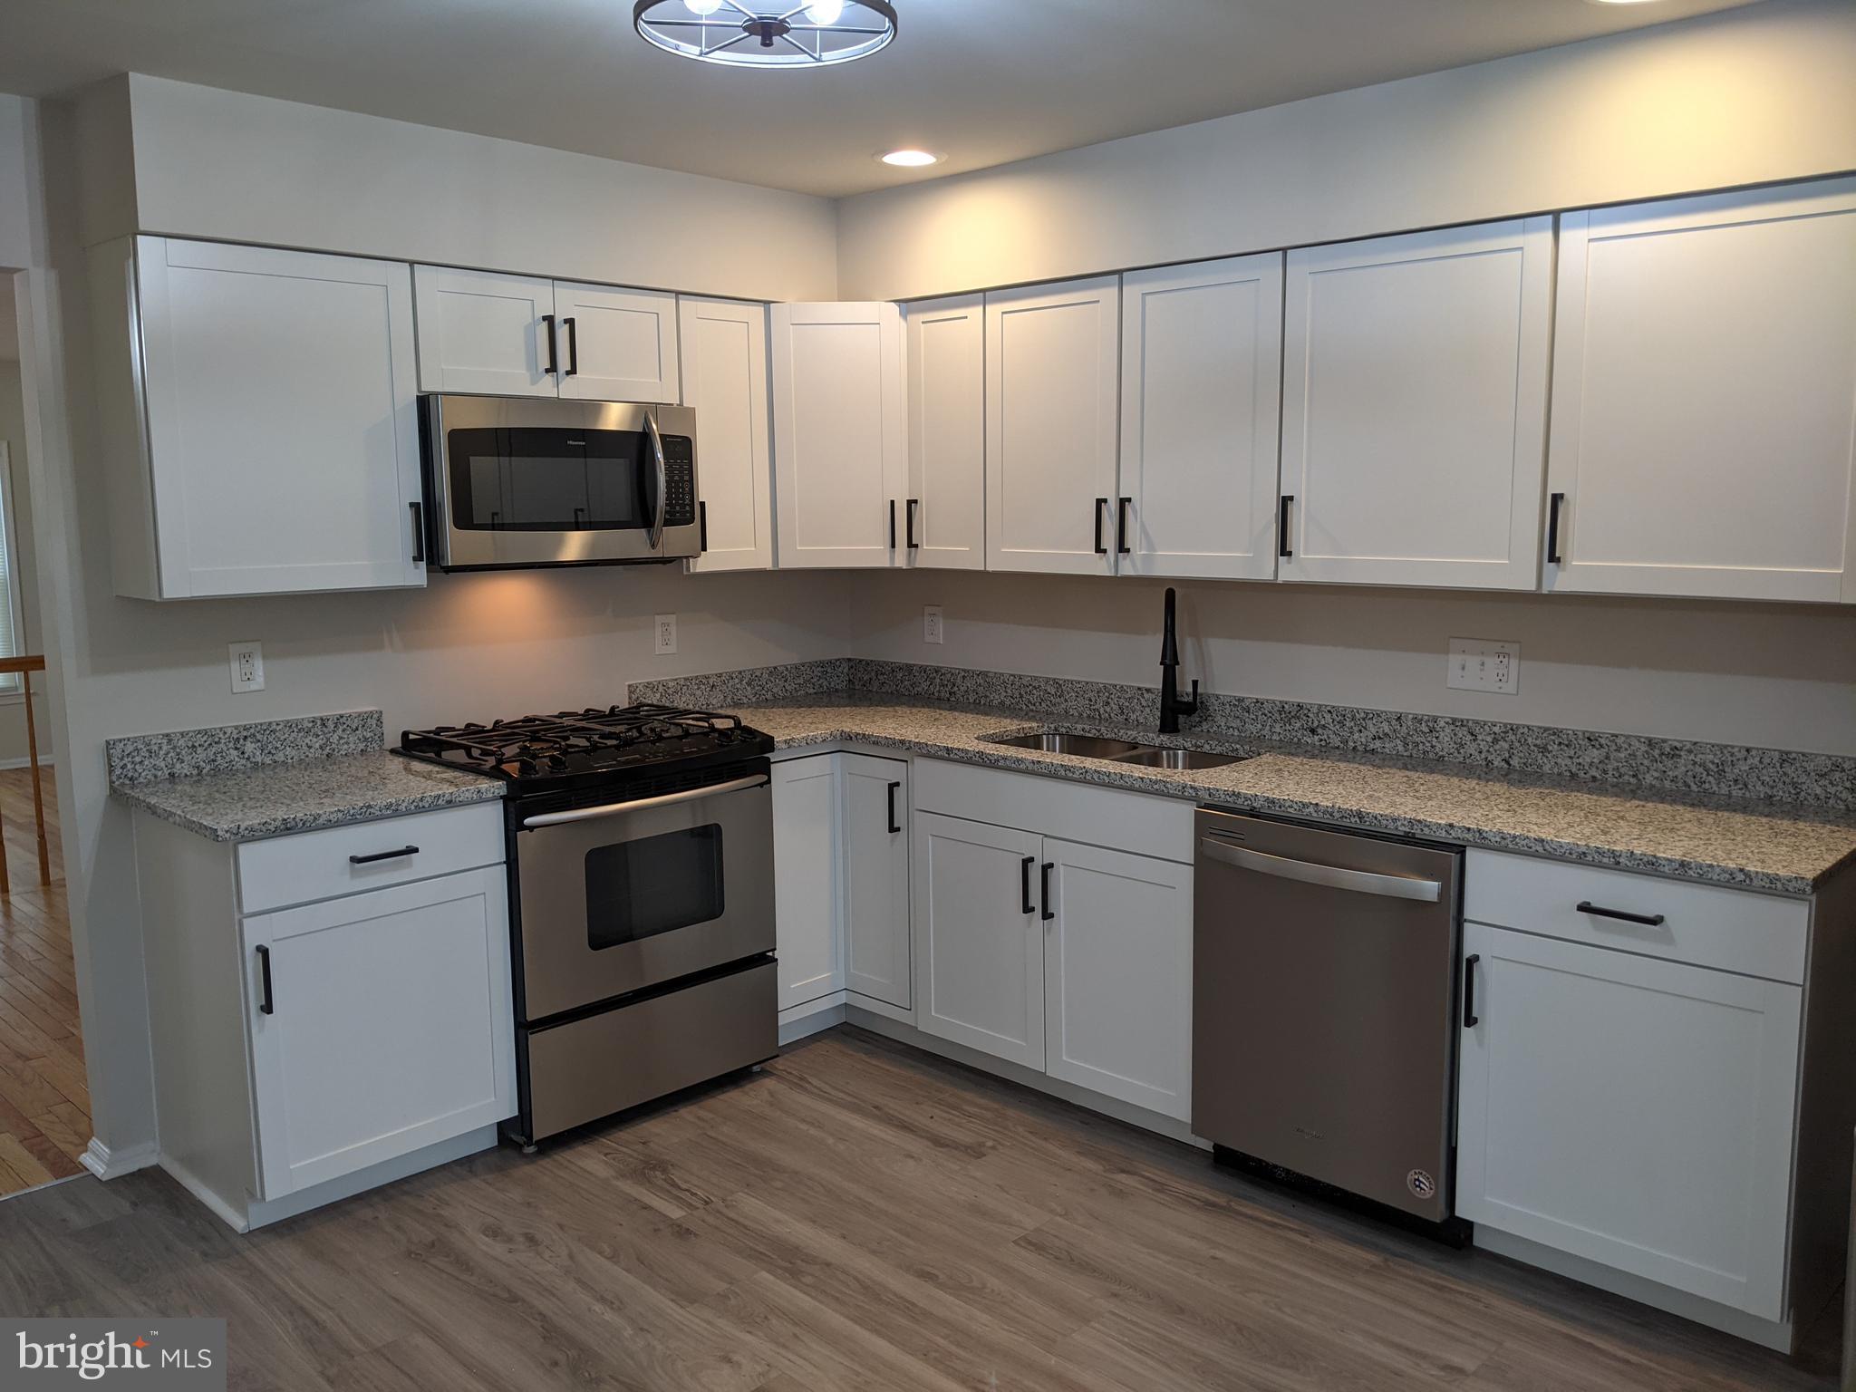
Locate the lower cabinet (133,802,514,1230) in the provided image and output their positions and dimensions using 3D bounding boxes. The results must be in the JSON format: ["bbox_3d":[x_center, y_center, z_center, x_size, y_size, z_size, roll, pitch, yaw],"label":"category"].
[{"bbox_3d":[-1.416,0.673,3.428,0.632,0.882,0.607,7,11,44],"label":"lower cabinet"}]

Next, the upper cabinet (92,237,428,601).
[{"bbox_3d":[-1.539,-0.625,3.361,0.326,0.764,0.603,7,11,44],"label":"upper cabinet"}]

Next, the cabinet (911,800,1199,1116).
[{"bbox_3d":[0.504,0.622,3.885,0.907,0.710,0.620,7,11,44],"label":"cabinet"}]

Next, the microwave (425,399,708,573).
[{"bbox_3d":[-1.023,-0.554,3.819,0.420,0.417,0.757,7,11,44],"label":"microwave"}]

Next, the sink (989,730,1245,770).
[{"bbox_3d":[0.499,0.251,3.828,0.790,0.200,0.425,7,11,44],"label":"sink"}]

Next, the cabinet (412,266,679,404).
[{"bbox_3d":[-1.058,-0.922,3.805,0.325,0.305,0.762,7,11,44],"label":"cabinet"}]

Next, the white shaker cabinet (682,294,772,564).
[{"bbox_3d":[-0.685,-0.749,4.214,0.325,0.761,0.305,7,11,44],"label":"white shaker cabinet"}]

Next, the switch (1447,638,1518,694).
[{"bbox_3d":[1.317,-0.070,3.434,0.167,0.118,0.012,7,11,44],"label":"switch"}]

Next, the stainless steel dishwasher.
[{"bbox_3d":[1.034,0.655,3.337,0.606,0.820,0.630,7,11,44],"label":"stainless steel dishwasher"}]

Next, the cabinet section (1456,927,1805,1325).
[{"bbox_3d":[1.479,0.734,2.892,0.590,0.614,0.625,7,11,44],"label":"cabinet section"}]

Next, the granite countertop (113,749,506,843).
[{"bbox_3d":[-1.423,0.218,3.334,0.652,0.030,0.646,7,11,44],"label":"granite countertop"}]

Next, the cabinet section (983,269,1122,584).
[{"bbox_3d":[0.433,-0.715,3.926,0.455,0.757,0.327,7,11,44],"label":"cabinet section"}]

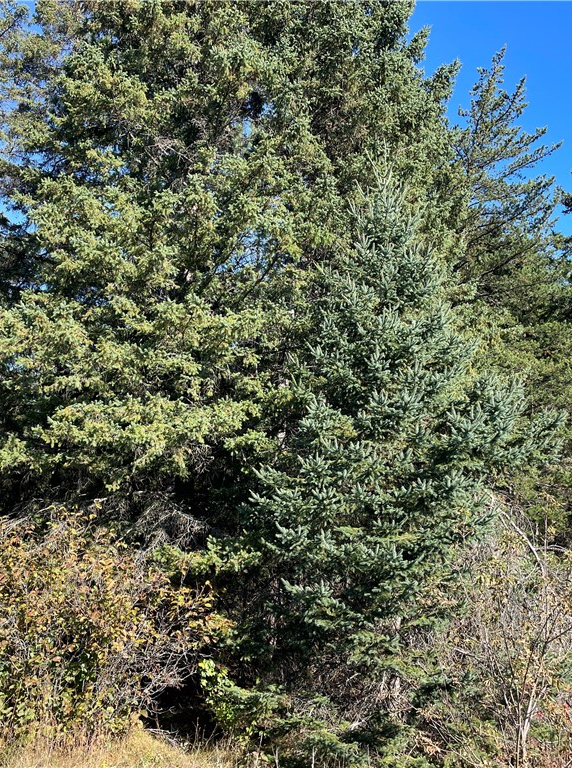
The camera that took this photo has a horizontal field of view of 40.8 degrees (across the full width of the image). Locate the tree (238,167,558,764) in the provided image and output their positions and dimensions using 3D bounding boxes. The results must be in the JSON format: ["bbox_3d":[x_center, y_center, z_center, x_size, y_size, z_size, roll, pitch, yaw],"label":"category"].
[{"bbox_3d":[0.970,0.450,6.850,2.750,4.900,2.600,0,-7,0],"label":"tree"}]

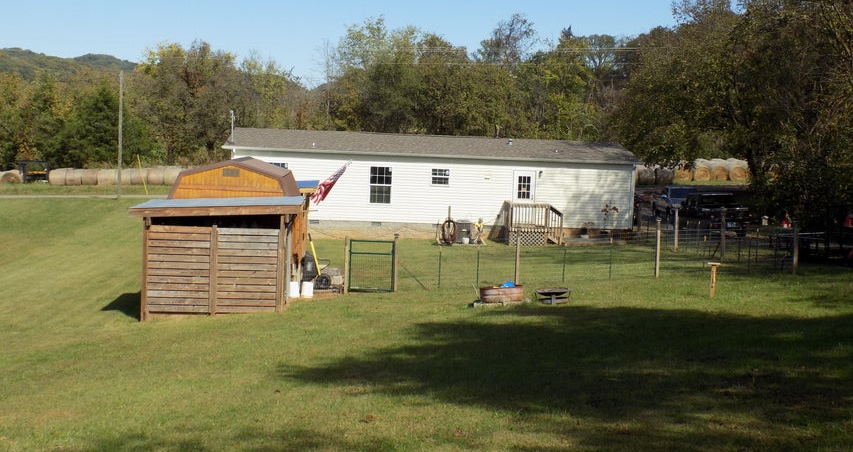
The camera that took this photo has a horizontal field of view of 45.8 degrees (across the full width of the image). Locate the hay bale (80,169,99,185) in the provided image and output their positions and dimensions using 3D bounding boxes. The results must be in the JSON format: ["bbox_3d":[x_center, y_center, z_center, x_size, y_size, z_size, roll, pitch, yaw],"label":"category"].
[{"bbox_3d":[-29.304,-4.285,88.000,1.420,1.420,1.420,2,0,-3],"label":"hay bale"}]

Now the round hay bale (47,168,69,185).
[{"bbox_3d":[-28.444,-3.782,78.000,1.270,1.280,1.280,2,4,-5],"label":"round hay bale"}]

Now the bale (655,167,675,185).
[{"bbox_3d":[20.062,-4.206,85.000,1.400,1.450,1.450,2,0,-6],"label":"bale"}]

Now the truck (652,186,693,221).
[{"bbox_3d":[14.502,-1.305,57.839,2.000,1.880,5.700,2,4,2],"label":"truck"}]

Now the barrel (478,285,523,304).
[{"bbox_3d":[1.580,1.443,21.200,0.900,0.330,0.900,2,0,0],"label":"barrel"}]

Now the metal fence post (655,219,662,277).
[{"bbox_3d":[5.888,0.565,25.700,0.100,1.500,0.100,2,0,0],"label":"metal fence post"}]

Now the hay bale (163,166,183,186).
[{"bbox_3d":[-22.076,-4.267,88.000,1.420,1.420,1.420,2,0,-3],"label":"hay bale"}]

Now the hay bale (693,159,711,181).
[{"bbox_3d":[23.404,-4.468,86.000,1.450,1.500,1.450,2,0,12],"label":"hay bale"}]

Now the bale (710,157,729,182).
[{"bbox_3d":[22.907,-4.222,79.000,1.320,1.320,1.300,3,4,11],"label":"bale"}]

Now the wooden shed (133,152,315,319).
[{"bbox_3d":[-4.814,0.079,25.021,3.650,3.361,7.200,2,4,-5],"label":"wooden shed"}]

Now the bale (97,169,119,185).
[{"bbox_3d":[-24.662,-3.782,78.000,1.350,1.280,1.280,2,4,-5],"label":"bale"}]

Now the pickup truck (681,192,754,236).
[{"bbox_3d":[13.500,-0.470,47.600,1.950,1.920,5.600,2,0,-2],"label":"pickup truck"}]

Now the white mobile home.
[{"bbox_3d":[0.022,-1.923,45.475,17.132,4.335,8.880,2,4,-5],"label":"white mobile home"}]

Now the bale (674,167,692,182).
[{"bbox_3d":[21.872,-4.400,86.000,1.450,1.450,1.400,2,0,12],"label":"bale"}]

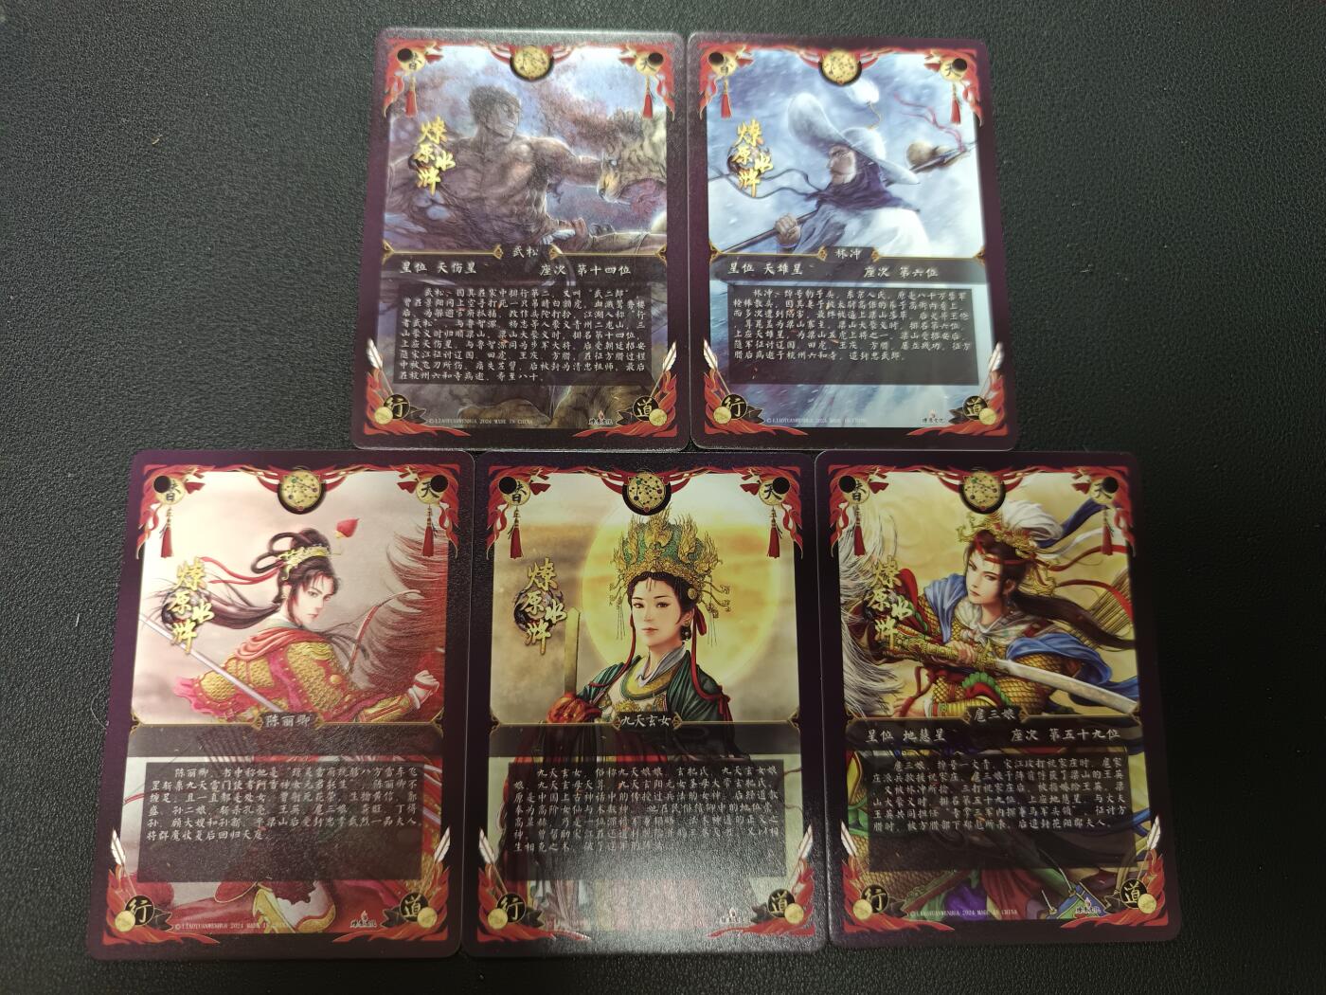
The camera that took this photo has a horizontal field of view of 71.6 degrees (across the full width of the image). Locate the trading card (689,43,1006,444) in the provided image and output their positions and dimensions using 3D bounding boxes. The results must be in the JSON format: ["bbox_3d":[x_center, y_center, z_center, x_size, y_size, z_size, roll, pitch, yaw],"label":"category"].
[{"bbox_3d":[0.037,-0.052,0.183,0.063,0.001,0.088,0,80,-2],"label":"trading card"}]

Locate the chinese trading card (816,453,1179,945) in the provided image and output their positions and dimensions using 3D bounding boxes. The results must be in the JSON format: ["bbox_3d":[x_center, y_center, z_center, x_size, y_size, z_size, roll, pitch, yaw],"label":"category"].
[{"bbox_3d":[0.060,0.035,0.168,0.063,0.001,0.088,0,80,-2],"label":"chinese trading card"}]

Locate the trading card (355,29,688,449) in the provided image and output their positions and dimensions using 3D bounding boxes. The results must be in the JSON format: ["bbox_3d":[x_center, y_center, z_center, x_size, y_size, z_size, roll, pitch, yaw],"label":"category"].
[{"bbox_3d":[-0.027,-0.052,0.181,0.063,0.001,0.088,0,80,-2],"label":"trading card"}]

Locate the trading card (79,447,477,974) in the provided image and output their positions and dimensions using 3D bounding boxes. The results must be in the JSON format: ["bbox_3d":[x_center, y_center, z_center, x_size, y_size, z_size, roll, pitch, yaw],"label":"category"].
[{"bbox_3d":[-0.066,0.035,0.163,0.063,0.001,0.088,0,80,-2],"label":"trading card"}]

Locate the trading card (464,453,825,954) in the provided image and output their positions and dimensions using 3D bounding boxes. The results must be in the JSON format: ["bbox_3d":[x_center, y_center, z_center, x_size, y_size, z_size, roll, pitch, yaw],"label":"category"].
[{"bbox_3d":[-0.003,0.035,0.166,0.063,0.001,0.088,0,80,-2],"label":"trading card"}]

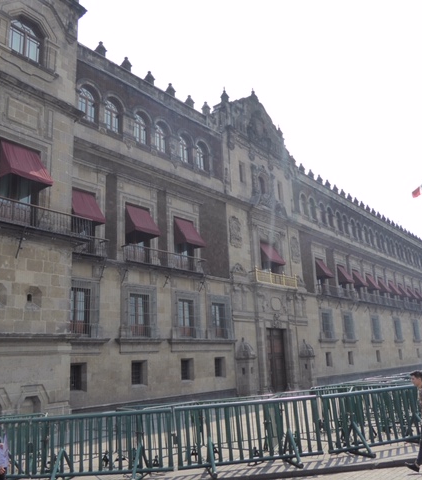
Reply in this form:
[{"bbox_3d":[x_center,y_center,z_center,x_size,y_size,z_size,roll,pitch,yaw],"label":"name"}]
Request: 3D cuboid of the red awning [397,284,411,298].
[{"bbox_3d":[26.061,6.797,62.329,0.820,1.800,1.880,-16,-19,36],"label":"red awning"}]

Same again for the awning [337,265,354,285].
[{"bbox_3d":[14.372,3.769,49.020,0.900,1.850,1.750,-15,-19,36],"label":"awning"}]

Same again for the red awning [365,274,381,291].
[{"bbox_3d":[19.141,4.990,54.527,1.050,1.880,1.650,-14,-19,37],"label":"red awning"}]

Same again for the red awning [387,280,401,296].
[{"bbox_3d":[22.902,5.908,57.557,0.850,1.620,1.700,-15,-19,36],"label":"red awning"}]

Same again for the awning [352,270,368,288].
[{"bbox_3d":[16.937,4.469,52.141,0.900,1.850,1.750,-15,-19,36],"label":"awning"}]

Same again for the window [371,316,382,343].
[{"bbox_3d":[19.293,10.291,53.825,0.300,2.850,2.200,-15,-19,36],"label":"window"}]

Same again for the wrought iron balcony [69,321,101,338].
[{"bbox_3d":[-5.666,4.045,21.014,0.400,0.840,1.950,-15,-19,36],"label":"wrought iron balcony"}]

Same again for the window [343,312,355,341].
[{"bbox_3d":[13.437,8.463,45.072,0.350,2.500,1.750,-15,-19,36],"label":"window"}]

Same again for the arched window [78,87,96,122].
[{"bbox_3d":[-6.561,-7.211,24.452,0.320,2.148,1.334,-15,-19,36],"label":"arched window"}]

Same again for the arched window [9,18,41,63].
[{"bbox_3d":[-9.099,-9.945,22.777,0.350,2.200,1.670,-16,-19,36],"label":"arched window"}]

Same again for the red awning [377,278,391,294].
[{"bbox_3d":[21.277,5.506,56.500,0.820,1.800,1.830,-16,-19,36],"label":"red awning"}]

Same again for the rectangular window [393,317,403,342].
[{"bbox_3d":[24.361,11.674,59.991,0.300,2.850,2.200,-15,-19,36],"label":"rectangular window"}]

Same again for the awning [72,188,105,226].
[{"bbox_3d":[-6.352,-1.839,23.788,0.900,1.900,1.800,-15,-19,36],"label":"awning"}]

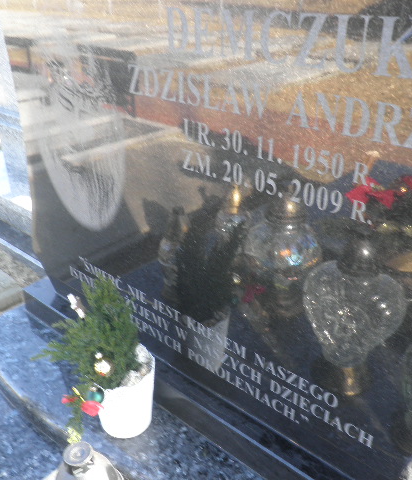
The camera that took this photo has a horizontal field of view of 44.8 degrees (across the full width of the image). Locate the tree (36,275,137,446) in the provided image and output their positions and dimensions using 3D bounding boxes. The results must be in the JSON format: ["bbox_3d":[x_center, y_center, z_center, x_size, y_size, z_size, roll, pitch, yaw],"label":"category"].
[{"bbox_3d":[-0.191,0.215,0.878,0.173,0.326,0.199,22,38,36],"label":"tree"}]

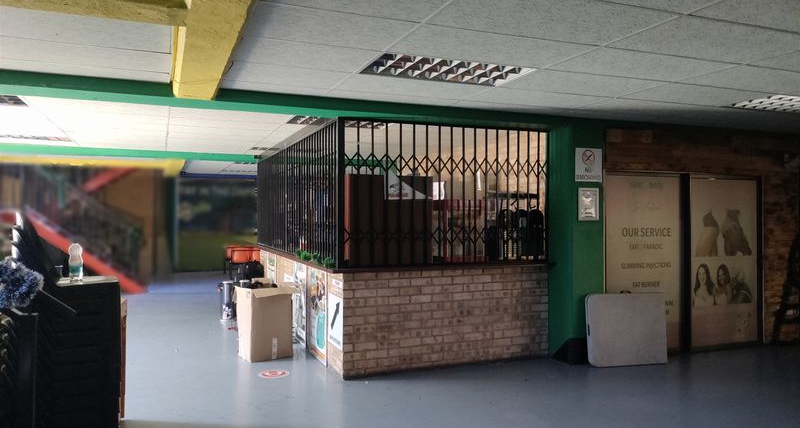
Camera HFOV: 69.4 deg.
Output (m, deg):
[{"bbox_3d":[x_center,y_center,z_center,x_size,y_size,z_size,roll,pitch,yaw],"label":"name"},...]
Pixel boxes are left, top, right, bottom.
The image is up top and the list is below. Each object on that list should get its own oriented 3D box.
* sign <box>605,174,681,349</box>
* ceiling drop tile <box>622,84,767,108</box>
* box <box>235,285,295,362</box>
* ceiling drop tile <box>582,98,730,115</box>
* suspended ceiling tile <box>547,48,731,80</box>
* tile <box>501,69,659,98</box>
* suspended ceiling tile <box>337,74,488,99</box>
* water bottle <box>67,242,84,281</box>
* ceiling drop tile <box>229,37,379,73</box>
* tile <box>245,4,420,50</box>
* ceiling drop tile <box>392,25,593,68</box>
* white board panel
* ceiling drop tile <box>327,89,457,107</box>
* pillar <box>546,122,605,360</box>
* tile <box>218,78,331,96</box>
[{"bbox_3d":[2.734,0.567,6.442,1.090,1.983,0.020,0,0,-22],"label":"sign"},{"bbox_3d":[2.541,-1.017,4.954,1.183,0.018,0.589,0,0,-22],"label":"ceiling drop tile"},{"bbox_3d":[-1.541,1.236,6.638,0.485,0.790,0.425,0,0,-34],"label":"box"},{"bbox_3d":[2.319,-1.017,5.505,1.183,0.018,0.589,0,0,-22],"label":"ceiling drop tile"},{"bbox_3d":[1.662,-1.013,3.958,1.183,0.018,0.589,0,0,-22],"label":"suspended ceiling tile"},{"bbox_3d":[1.447,-1.027,4.555,1.194,0.018,0.594,0,0,-22],"label":"tile"},{"bbox_3d":[0.109,-1.023,4.659,1.194,0.018,0.594,0,0,-22],"label":"suspended ceiling tile"},{"bbox_3d":[-1.664,0.246,2.970,0.073,0.194,0.073,0,0,-22],"label":"water bottle"},{"bbox_3d":[-0.613,-1.016,3.717,0.841,0.018,0.594,0,0,-22],"label":"ceiling drop tile"},{"bbox_3d":[-0.376,-1.007,3.135,0.827,0.018,0.589,0,0,-22],"label":"tile"},{"bbox_3d":[0.562,-1.020,3.547,1.194,0.018,0.594,0,0,-22],"label":"ceiling drop tile"},{"bbox_3d":[2.278,1.158,5.838,0.870,0.720,0.075,0,-5,-14],"label":"white board panel"},{"bbox_3d":[-0.057,-1.024,5.066,1.194,0.018,0.274,0,0,-22],"label":"ceiling drop tile"},{"bbox_3d":[1.852,0.274,6.111,0.410,2.480,0.430,0,0,-22],"label":"pillar"},{"bbox_3d":[-1.005,-1.019,4.680,0.841,0.018,0.274,0,0,-22],"label":"tile"}]

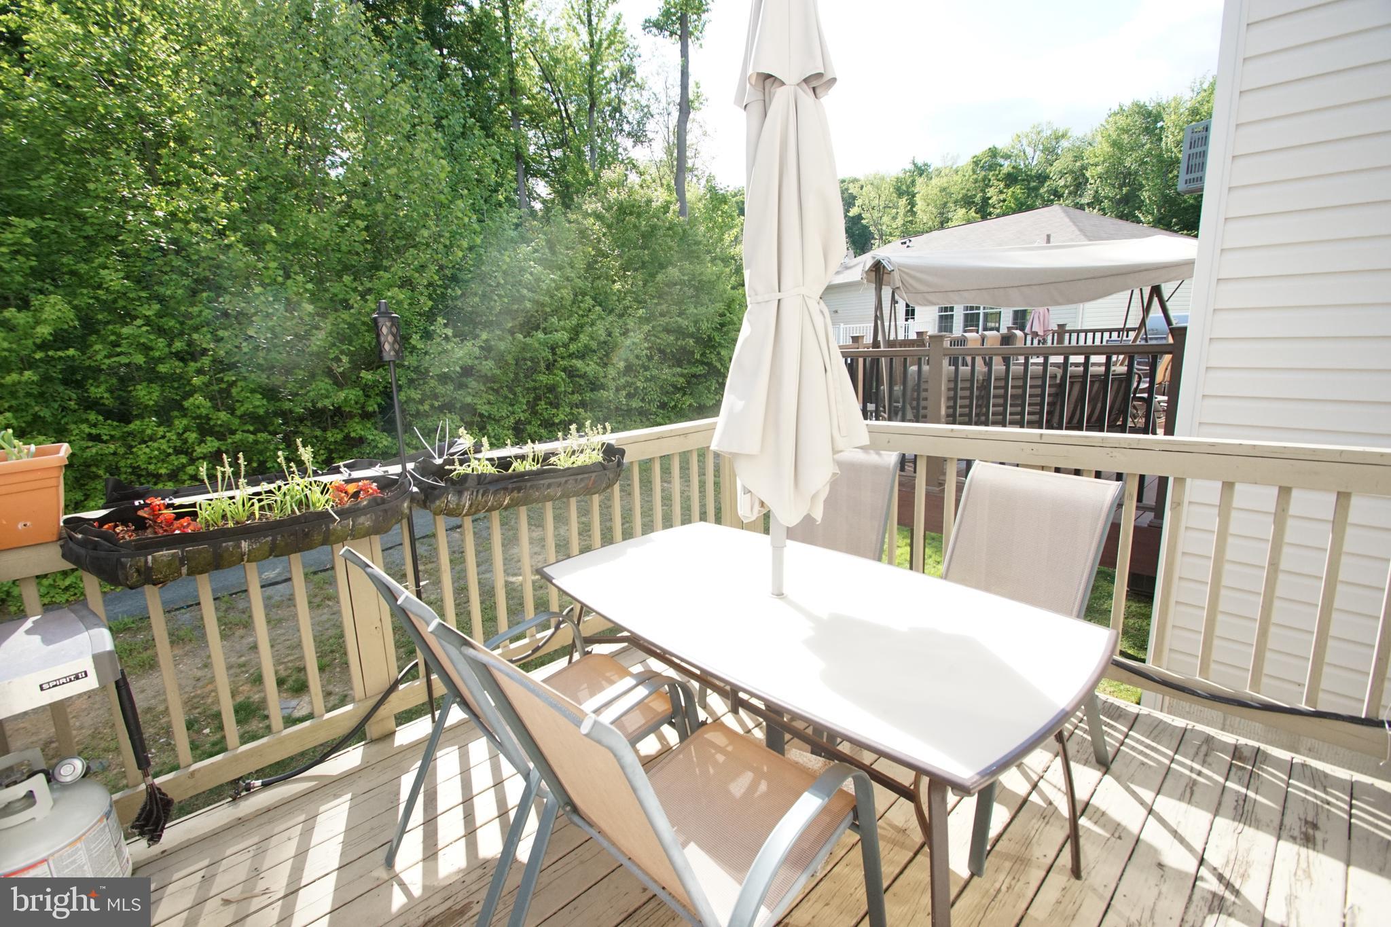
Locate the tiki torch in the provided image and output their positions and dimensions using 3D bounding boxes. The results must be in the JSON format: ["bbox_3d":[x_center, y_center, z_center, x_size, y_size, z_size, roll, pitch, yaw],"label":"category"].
[{"bbox_3d":[-1.097,0.239,2.226,0.090,1.670,0.090,-7,11,-26],"label":"tiki torch"}]

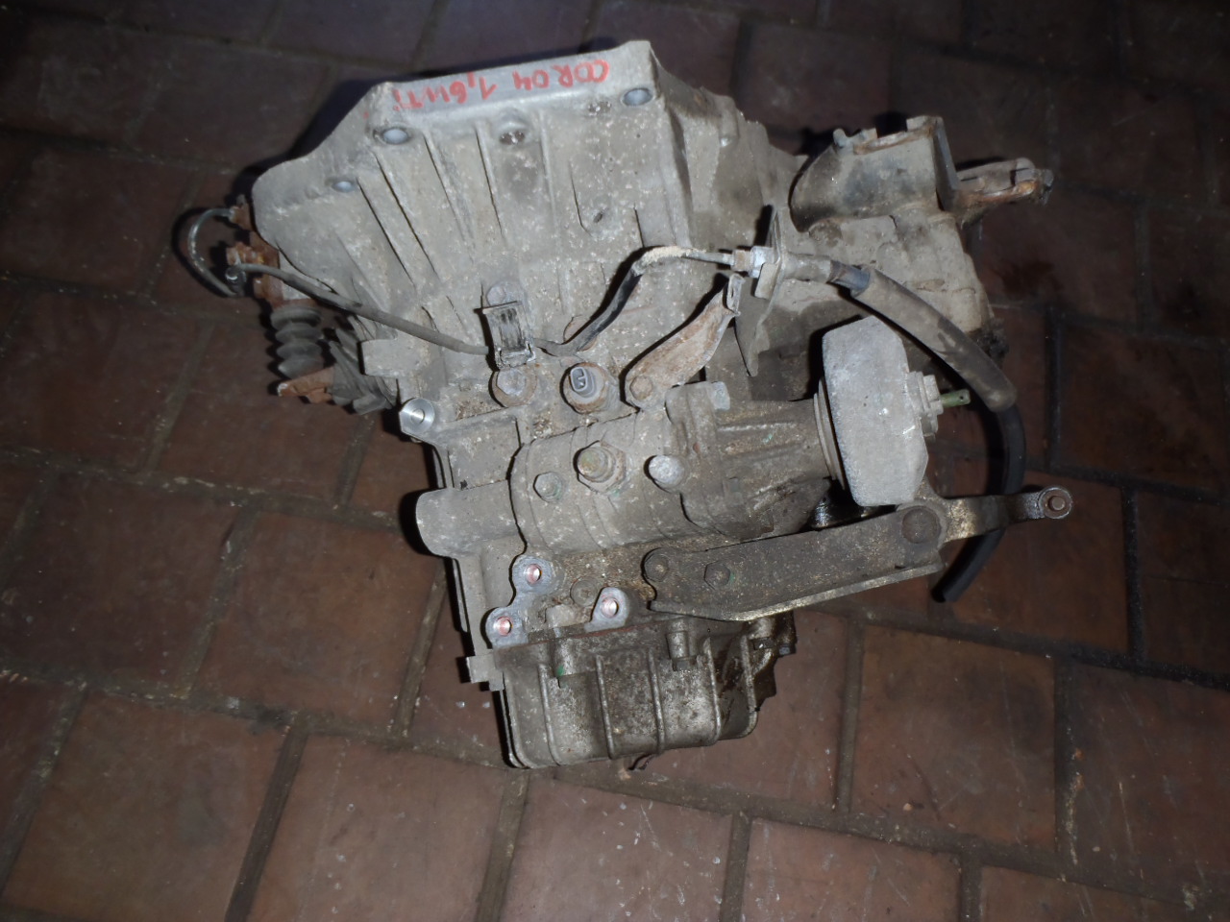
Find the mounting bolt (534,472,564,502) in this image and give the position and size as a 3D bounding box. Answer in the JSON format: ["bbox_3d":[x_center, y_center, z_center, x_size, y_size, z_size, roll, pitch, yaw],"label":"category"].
[{"bbox_3d":[-0.036,0.014,0.550,0.016,0.009,0.016,-2,84,14],"label":"mounting bolt"}]

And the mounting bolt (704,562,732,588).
[{"bbox_3d":[0.059,0.065,0.570,0.015,0.008,0.015,-2,84,14],"label":"mounting bolt"}]

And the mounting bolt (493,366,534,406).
[{"bbox_3d":[-0.059,-0.044,0.575,0.024,0.011,0.024,0,76,22],"label":"mounting bolt"}]

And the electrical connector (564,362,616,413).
[{"bbox_3d":[-0.017,-0.043,0.560,0.026,0.024,0.026,17,83,25],"label":"electrical connector"}]

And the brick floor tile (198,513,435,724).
[{"bbox_3d":[-0.229,0.125,0.794,0.152,0.020,0.151,10,65,3],"label":"brick floor tile"}]

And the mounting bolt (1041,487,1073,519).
[{"bbox_3d":[0.269,0.025,0.605,0.019,0.014,0.019,-2,84,14],"label":"mounting bolt"}]

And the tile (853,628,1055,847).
[{"bbox_3d":[0.259,0.212,0.765,0.149,0.015,0.147,10,64,2],"label":"tile"}]

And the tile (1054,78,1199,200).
[{"bbox_3d":[0.535,-0.334,1.045,0.149,0.015,0.147,10,64,2],"label":"tile"}]

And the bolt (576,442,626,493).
[{"bbox_3d":[-0.010,0.002,0.545,0.026,0.024,0.026,0,76,22],"label":"bolt"}]

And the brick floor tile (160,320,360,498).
[{"bbox_3d":[-0.298,-0.040,0.869,0.153,0.020,0.150,10,65,3],"label":"brick floor tile"}]

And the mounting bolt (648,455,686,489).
[{"bbox_3d":[0.028,0.006,0.535,0.019,0.015,0.019,-2,84,14],"label":"mounting bolt"}]

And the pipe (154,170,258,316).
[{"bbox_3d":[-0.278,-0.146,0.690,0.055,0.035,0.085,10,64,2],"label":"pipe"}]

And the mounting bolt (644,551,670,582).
[{"bbox_3d":[0.023,0.059,0.550,0.014,0.009,0.014,0,76,22],"label":"mounting bolt"}]

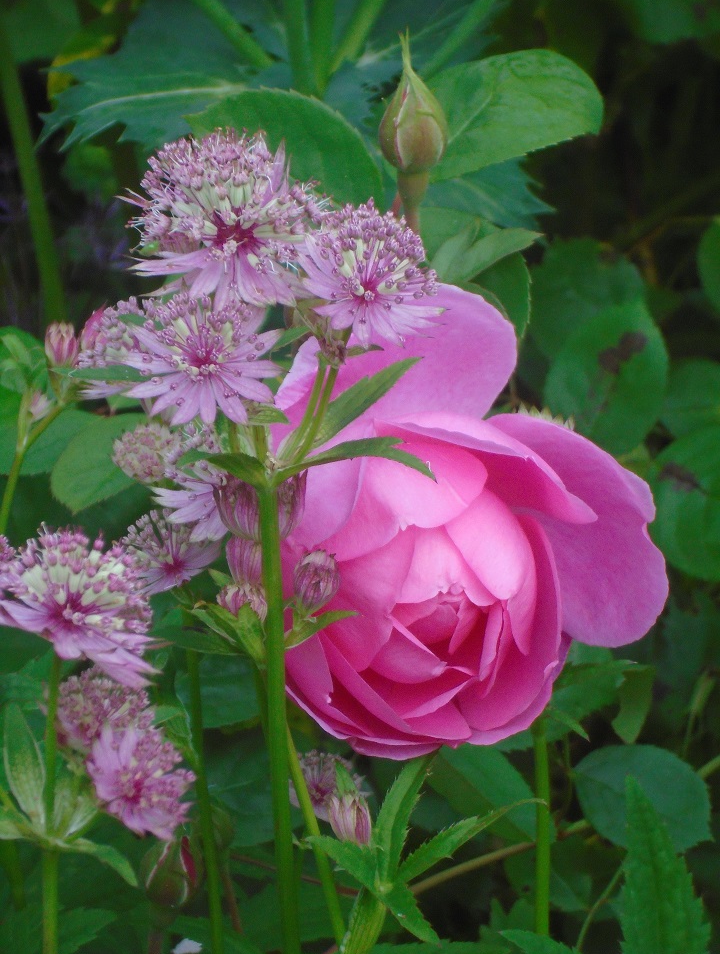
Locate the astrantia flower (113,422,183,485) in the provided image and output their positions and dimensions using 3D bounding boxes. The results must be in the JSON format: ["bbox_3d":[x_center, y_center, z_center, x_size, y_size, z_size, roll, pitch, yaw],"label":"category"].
[{"bbox_3d":[-0.047,-0.005,0.799,0.015,0.014,0.014,0,17,0],"label":"astrantia flower"}]

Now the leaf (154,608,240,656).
[{"bbox_3d":[-0.035,0.033,0.775,0.019,0.009,0.012,0,14,0],"label":"leaf"}]

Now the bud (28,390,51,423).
[{"bbox_3d":[-0.072,-0.016,0.809,0.005,0.008,0.005,15,15,0],"label":"bud"}]

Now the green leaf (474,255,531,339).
[{"bbox_3d":[0.032,-0.046,0.875,0.021,0.031,0.006,-22,-18,-28],"label":"green leaf"}]

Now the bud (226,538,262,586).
[{"bbox_3d":[-0.025,0.018,0.790,0.009,0.011,0.009,0,17,0],"label":"bud"}]

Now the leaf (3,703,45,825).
[{"bbox_3d":[-0.071,0.061,0.765,0.009,0.025,0.010,-4,14,-15],"label":"leaf"}]

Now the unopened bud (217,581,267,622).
[{"bbox_3d":[-0.026,0.027,0.785,0.011,0.010,0.011,0,17,0],"label":"unopened bud"}]

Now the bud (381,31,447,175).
[{"bbox_3d":[0.012,-0.089,0.860,0.017,0.033,0.017,-2,13,0],"label":"bud"}]

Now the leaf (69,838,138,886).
[{"bbox_3d":[-0.060,0.090,0.845,0.020,0.006,0.009,29,24,14],"label":"leaf"}]

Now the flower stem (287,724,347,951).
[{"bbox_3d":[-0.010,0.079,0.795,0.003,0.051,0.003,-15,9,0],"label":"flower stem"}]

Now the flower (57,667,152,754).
[{"bbox_3d":[-0.057,0.051,0.790,0.023,0.017,0.019,0,14,0],"label":"flower"}]

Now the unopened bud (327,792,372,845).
[{"bbox_3d":[-0.003,0.082,0.870,0.011,0.013,0.011,-1,15,0],"label":"unopened bud"}]

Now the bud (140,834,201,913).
[{"bbox_3d":[-0.044,0.092,0.840,0.015,0.016,0.015,0,14,0],"label":"bud"}]

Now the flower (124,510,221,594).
[{"bbox_3d":[-0.041,0.016,0.795,0.021,0.015,0.020,6,58,18],"label":"flower"}]

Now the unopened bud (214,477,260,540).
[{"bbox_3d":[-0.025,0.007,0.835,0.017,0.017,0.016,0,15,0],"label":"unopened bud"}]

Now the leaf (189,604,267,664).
[{"bbox_3d":[-0.029,0.034,0.780,0.017,0.013,0.011,0,17,0],"label":"leaf"}]

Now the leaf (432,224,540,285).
[{"bbox_3d":[0.030,-0.053,0.860,0.027,0.008,0.014,-21,48,5],"label":"leaf"}]

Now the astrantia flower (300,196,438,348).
[{"bbox_3d":[0.002,-0.046,0.820,0.033,0.022,0.032,4,45,-4],"label":"astrantia flower"}]

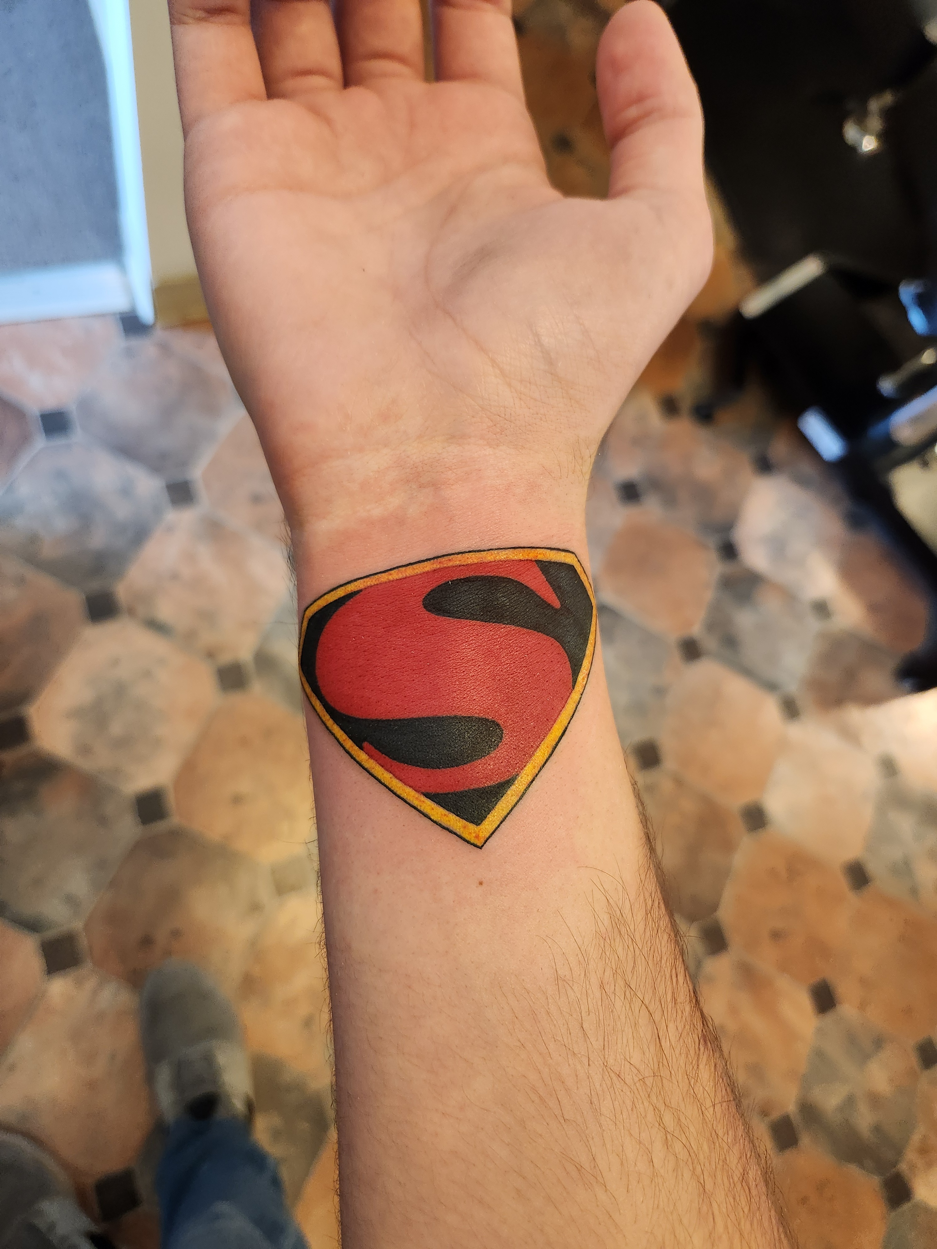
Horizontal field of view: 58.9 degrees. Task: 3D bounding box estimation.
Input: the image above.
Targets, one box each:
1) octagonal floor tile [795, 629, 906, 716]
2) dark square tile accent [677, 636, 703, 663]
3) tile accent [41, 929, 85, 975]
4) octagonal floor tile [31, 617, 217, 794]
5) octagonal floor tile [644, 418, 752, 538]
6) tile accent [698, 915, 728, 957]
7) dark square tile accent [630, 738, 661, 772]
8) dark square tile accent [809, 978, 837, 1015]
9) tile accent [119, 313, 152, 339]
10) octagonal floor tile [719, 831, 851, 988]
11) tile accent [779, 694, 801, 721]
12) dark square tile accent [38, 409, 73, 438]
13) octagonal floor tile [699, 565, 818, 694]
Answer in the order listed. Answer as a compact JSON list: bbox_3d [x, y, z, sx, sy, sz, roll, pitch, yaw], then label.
[{"bbox_3d":[0.664,0.103,1.436,0.193,0.010,0.193,30,69,-6],"label":"octagonal floor tile"},{"bbox_3d":[0.372,0.043,1.403,0.037,0.010,0.037,-15,79,-19],"label":"dark square tile accent"},{"bbox_3d":[-0.512,0.413,1.048,0.037,0.010,0.037,-15,79,-19],"label":"tile accent"},{"bbox_3d":[-0.476,0.113,1.165,0.201,0.010,0.201,30,69,-6],"label":"octagonal floor tile"},{"bbox_3d":[0.404,-0.260,1.468,0.193,0.010,0.193,30,69,-6],"label":"octagonal floor tile"},{"bbox_3d":[0.374,0.481,1.278,0.037,0.010,0.037,-15,79,-19],"label":"tile accent"},{"bbox_3d":[0.282,0.209,1.330,0.037,0.010,0.037,-15,79,-19],"label":"dark square tile accent"},{"bbox_3d":[0.558,0.590,1.317,0.041,0.010,0.041,-15,79,-19],"label":"dark square tile accent"},{"bbox_3d":[-0.503,-0.454,1.270,0.040,0.010,0.040,-15,79,-19],"label":"tile accent"},{"bbox_3d":[0.505,0.446,1.325,0.196,0.010,0.196,30,69,-6],"label":"octagonal floor tile"},{"bbox_3d":[0.536,0.138,1.390,0.040,0.010,0.040,-15,79,-19],"label":"tile accent"},{"bbox_3d":[-0.612,-0.299,1.246,0.041,0.010,0.041,-15,79,-19],"label":"dark square tile accent"},{"bbox_3d":[0.511,0.006,1.473,0.201,0.010,0.201,30,69,-6],"label":"octagonal floor tile"}]

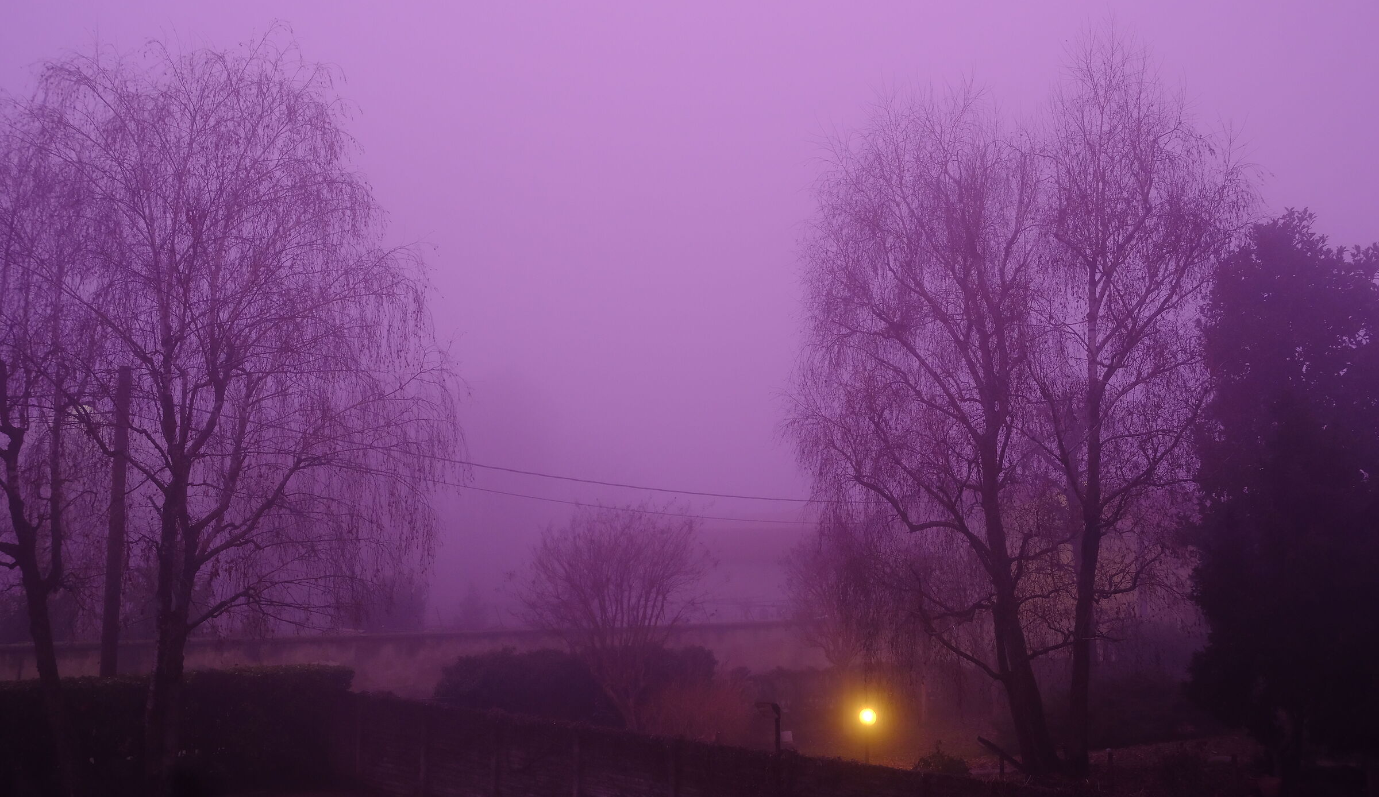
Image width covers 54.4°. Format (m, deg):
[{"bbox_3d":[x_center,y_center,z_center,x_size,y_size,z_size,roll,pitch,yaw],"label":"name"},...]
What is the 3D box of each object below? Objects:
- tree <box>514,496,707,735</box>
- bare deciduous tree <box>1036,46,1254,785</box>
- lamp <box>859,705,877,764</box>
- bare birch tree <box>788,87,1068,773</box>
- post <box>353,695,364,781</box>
[{"bbox_3d":[-1.679,4.982,30.044,4.299,5.318,4.299,0,-7,0],"label":"tree"},{"bbox_3d":[8.799,-0.196,25.939,4.191,14.595,4.191,0,-7,0],"label":"bare deciduous tree"},{"bbox_3d":[3.447,6.558,25.907,0.280,1.181,0.280,0,-7,0],"label":"lamp"},{"bbox_3d":[4.595,0.425,25.863,5.385,13.345,5.200,0,-7,0],"label":"bare birch tree"},{"bbox_3d":[-5.968,6.172,24.238,0.130,1.540,0.130,7,-10,-43],"label":"post"}]

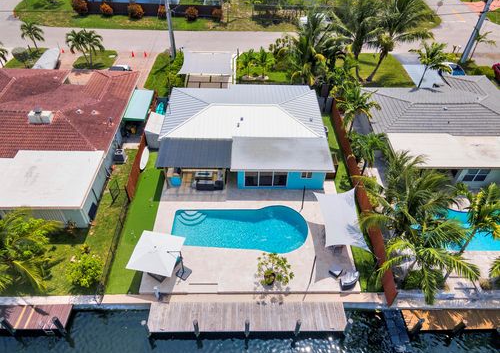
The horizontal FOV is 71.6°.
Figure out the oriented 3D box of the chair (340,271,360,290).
[{"bbox_3d":[6.740,6.994,23.467,1.500,0.720,1.000,-30,52,-26],"label":"chair"}]

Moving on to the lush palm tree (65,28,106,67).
[{"bbox_3d":[-20.200,-15.435,42.788,4.300,4.600,3.600,0,46,0],"label":"lush palm tree"}]

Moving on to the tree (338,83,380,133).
[{"bbox_3d":[10.326,-6.191,33.979,4.000,5.200,4.000,0,44,0],"label":"tree"}]

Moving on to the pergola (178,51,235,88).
[{"bbox_3d":[-4.900,-12.223,40.921,6.000,2.750,5.400,0,46,0],"label":"pergola"}]

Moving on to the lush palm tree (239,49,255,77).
[{"bbox_3d":[-0.281,-13.900,43.000,1.900,3.500,1.900,0,44,0],"label":"lush palm tree"}]

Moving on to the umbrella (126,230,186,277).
[{"bbox_3d":[-6.080,5.722,23.597,3.100,2.750,3.000,9,45,9],"label":"umbrella"}]

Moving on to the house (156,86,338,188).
[{"bbox_3d":[-0.500,-4.279,32.455,14.400,3.700,12.400,0,46,0],"label":"house"}]

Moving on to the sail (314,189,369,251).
[{"bbox_3d":[6.550,2.791,24.597,3.500,1.150,6.100,0,46,0],"label":"sail"}]

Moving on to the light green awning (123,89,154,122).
[{"bbox_3d":[-10.830,-7.040,34.190,2.100,0.400,5.000,0,46,0],"label":"light green awning"}]

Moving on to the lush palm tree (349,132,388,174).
[{"bbox_3d":[10.094,-1.533,29.881,3.300,4.300,3.300,0,44,0],"label":"lush palm tree"}]

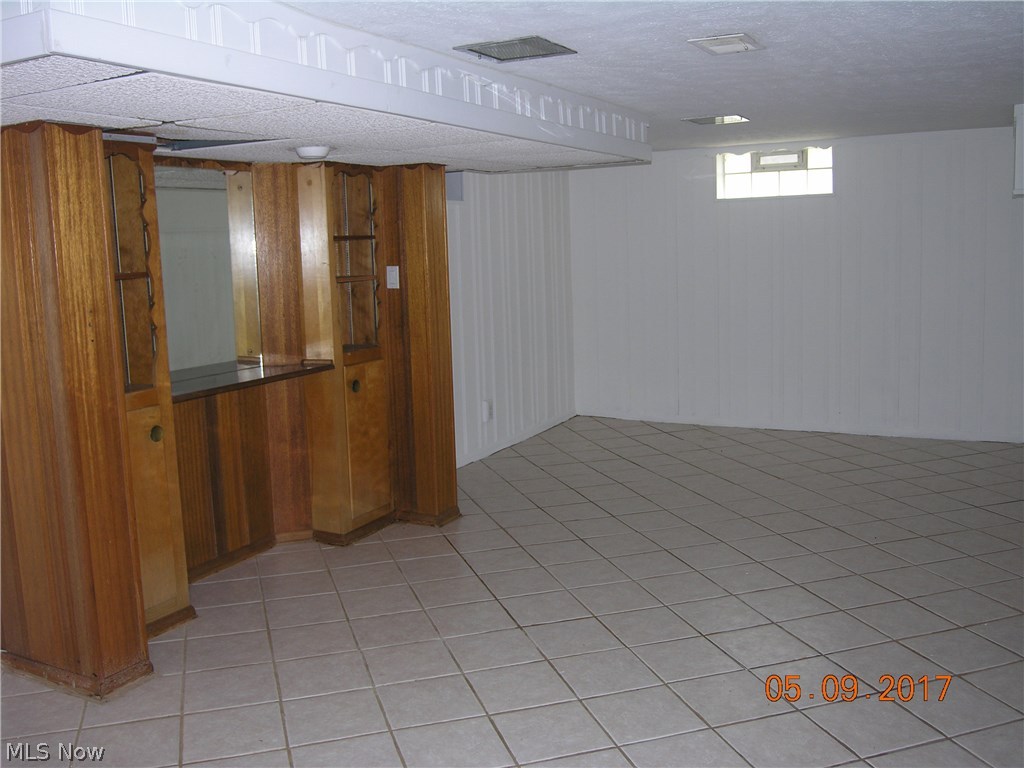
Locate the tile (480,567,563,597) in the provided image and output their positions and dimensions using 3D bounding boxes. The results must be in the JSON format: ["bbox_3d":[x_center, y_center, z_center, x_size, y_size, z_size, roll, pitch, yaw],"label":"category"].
[{"bbox_3d":[0.039,0.873,4.149,0.302,0.010,0.302,-4,9,-17],"label":"tile"}]

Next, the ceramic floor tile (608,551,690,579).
[{"bbox_3d":[0.632,0.829,4.313,0.303,0.010,0.303,-4,9,-17],"label":"ceramic floor tile"}]

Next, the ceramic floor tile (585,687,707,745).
[{"bbox_3d":[0.410,1.034,2.955,0.302,0.010,0.302,-4,9,-17],"label":"ceramic floor tile"}]

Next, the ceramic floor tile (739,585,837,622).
[{"bbox_3d":[1.115,0.893,3.842,0.304,0.010,0.304,-4,9,-17],"label":"ceramic floor tile"}]

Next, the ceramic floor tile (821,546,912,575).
[{"bbox_3d":[1.622,0.810,4.339,0.302,0.010,0.302,-4,9,-17],"label":"ceramic floor tile"}]

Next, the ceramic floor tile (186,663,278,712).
[{"bbox_3d":[-0.947,1.030,3.195,0.303,0.010,0.303,-4,9,-17],"label":"ceramic floor tile"}]

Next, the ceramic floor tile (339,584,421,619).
[{"bbox_3d":[-0.549,0.908,3.939,0.302,0.010,0.302,-4,9,-17],"label":"ceramic floor tile"}]

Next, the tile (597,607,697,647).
[{"bbox_3d":[0.522,0.932,3.636,0.303,0.010,0.303,-4,9,-17],"label":"tile"}]

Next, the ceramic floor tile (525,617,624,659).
[{"bbox_3d":[0.228,0.952,3.538,0.302,0.010,0.302,-4,9,-17],"label":"ceramic floor tile"}]

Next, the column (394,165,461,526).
[{"bbox_3d":[-0.469,-0.193,4.988,0.257,1.857,0.226,3,10,29],"label":"column"}]

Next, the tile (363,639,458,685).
[{"bbox_3d":[-0.359,0.992,3.367,0.303,0.010,0.303,-4,9,-17],"label":"tile"}]

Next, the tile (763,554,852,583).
[{"bbox_3d":[1.326,0.832,4.238,0.302,0.010,0.302,-4,9,-17],"label":"tile"}]

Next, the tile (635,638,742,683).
[{"bbox_3d":[0.617,0.980,3.360,0.304,0.010,0.304,-4,9,-17],"label":"tile"}]

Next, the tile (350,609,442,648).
[{"bbox_3d":[-0.459,0.958,3.675,0.304,0.010,0.304,-4,9,-17],"label":"tile"}]

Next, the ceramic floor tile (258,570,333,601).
[{"bbox_3d":[-0.946,0.890,4.177,0.302,0.010,0.302,-4,9,-17],"label":"ceramic floor tile"}]

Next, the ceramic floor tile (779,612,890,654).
[{"bbox_3d":[1.209,0.937,3.560,0.302,0.010,0.302,-4,9,-17],"label":"ceramic floor tile"}]

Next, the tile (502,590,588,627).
[{"bbox_3d":[0.136,0.911,3.838,0.303,0.010,0.303,-4,9,-17],"label":"tile"}]

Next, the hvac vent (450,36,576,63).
[{"bbox_3d":[0.017,-1.229,3.498,0.350,0.020,0.350,4,10,29],"label":"hvac vent"}]

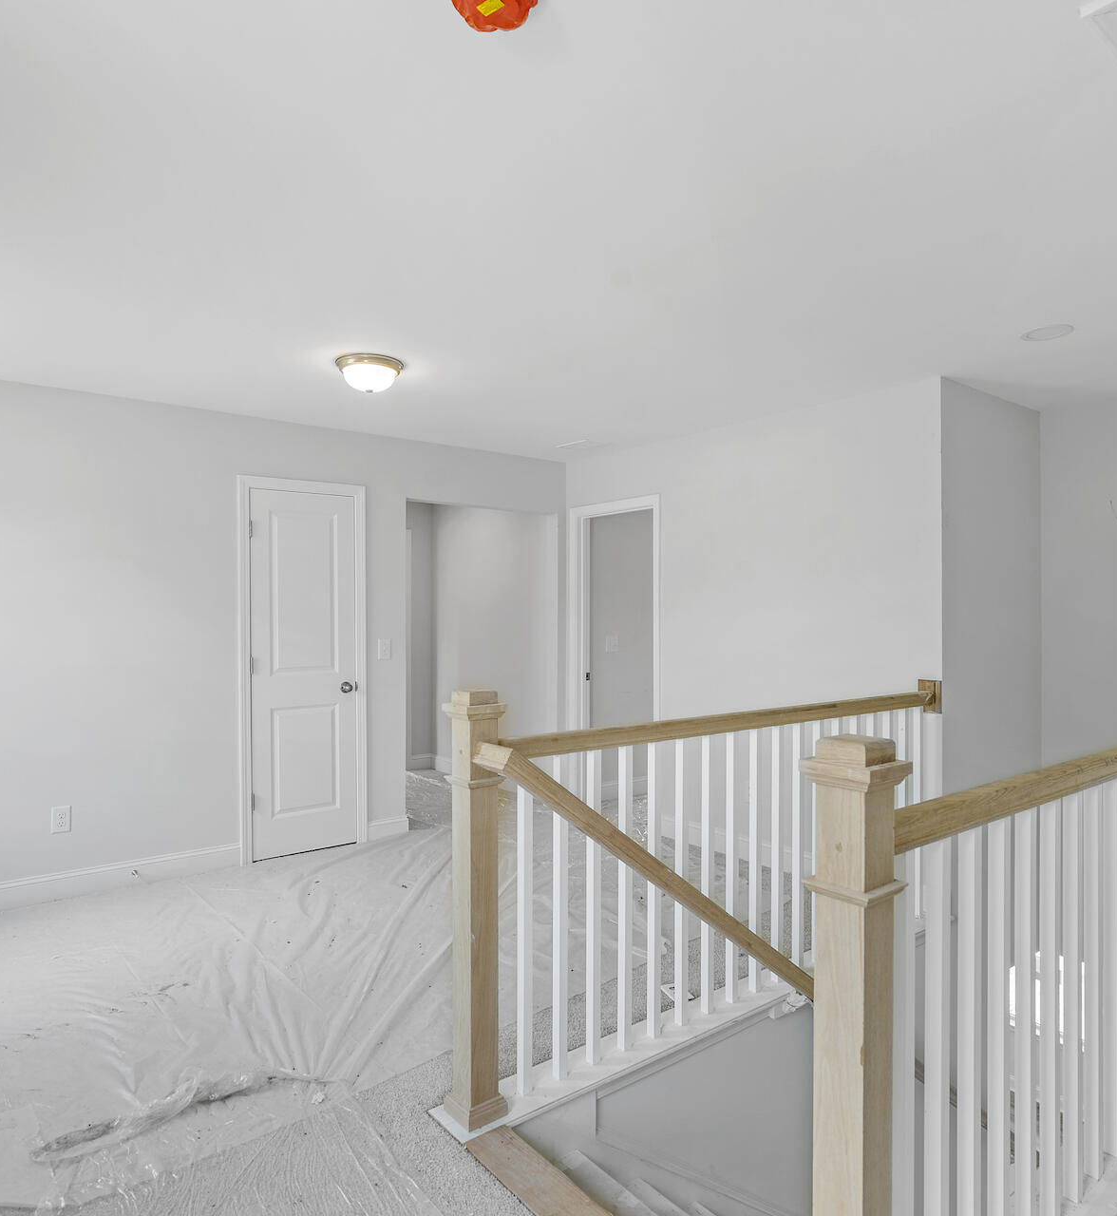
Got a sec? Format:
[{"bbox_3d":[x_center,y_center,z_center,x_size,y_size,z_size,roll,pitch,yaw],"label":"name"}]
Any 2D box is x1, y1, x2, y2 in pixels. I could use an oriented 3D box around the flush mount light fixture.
[{"bbox_3d":[-0.809,-0.983,3.478,0.288,0.124,0.288,0,0,0],"label":"flush mount light fixture"}]

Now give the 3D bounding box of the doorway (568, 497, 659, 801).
[{"bbox_3d":[0.409,0.348,5.441,0.140,2.096,0.879,0,0,-38],"label":"doorway"}]

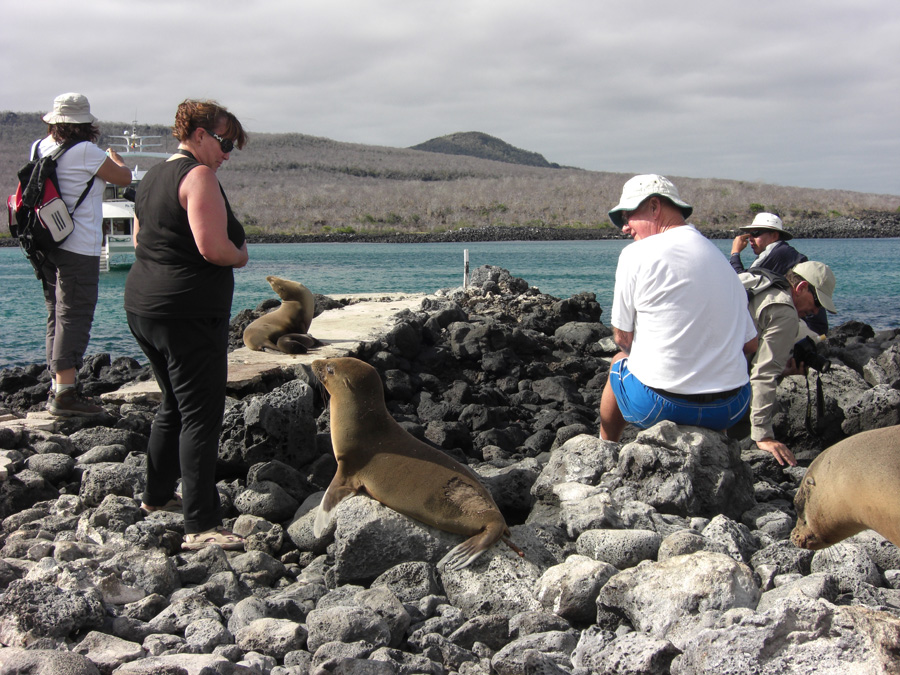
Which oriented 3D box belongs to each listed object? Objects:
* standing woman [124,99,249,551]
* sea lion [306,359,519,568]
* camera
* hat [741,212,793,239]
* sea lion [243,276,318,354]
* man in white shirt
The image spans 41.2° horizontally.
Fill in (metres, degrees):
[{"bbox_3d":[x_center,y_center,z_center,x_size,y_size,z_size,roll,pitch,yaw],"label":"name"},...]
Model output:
[{"bbox_3d":[-0.988,-0.060,4.500,0.460,1.620,0.520,-4,6,-36],"label":"standing woman"},{"bbox_3d":[-0.121,0.432,4.200,0.720,0.720,0.380,2,5,16],"label":"sea lion"},{"bbox_3d":[1.481,0.074,4.900,0.155,0.105,0.135,30,6,25],"label":"camera"},{"bbox_3d":[1.773,-0.619,6.700,0.310,0.130,0.280,8,1,-24],"label":"hat"},{"bbox_3d":[-1.232,-0.162,8.800,0.500,0.550,0.360,2,6,24],"label":"sea lion"},{"bbox_3d":[0.841,-0.055,4.420,0.570,1.100,0.720,-2,6,-25],"label":"man in white shirt"}]

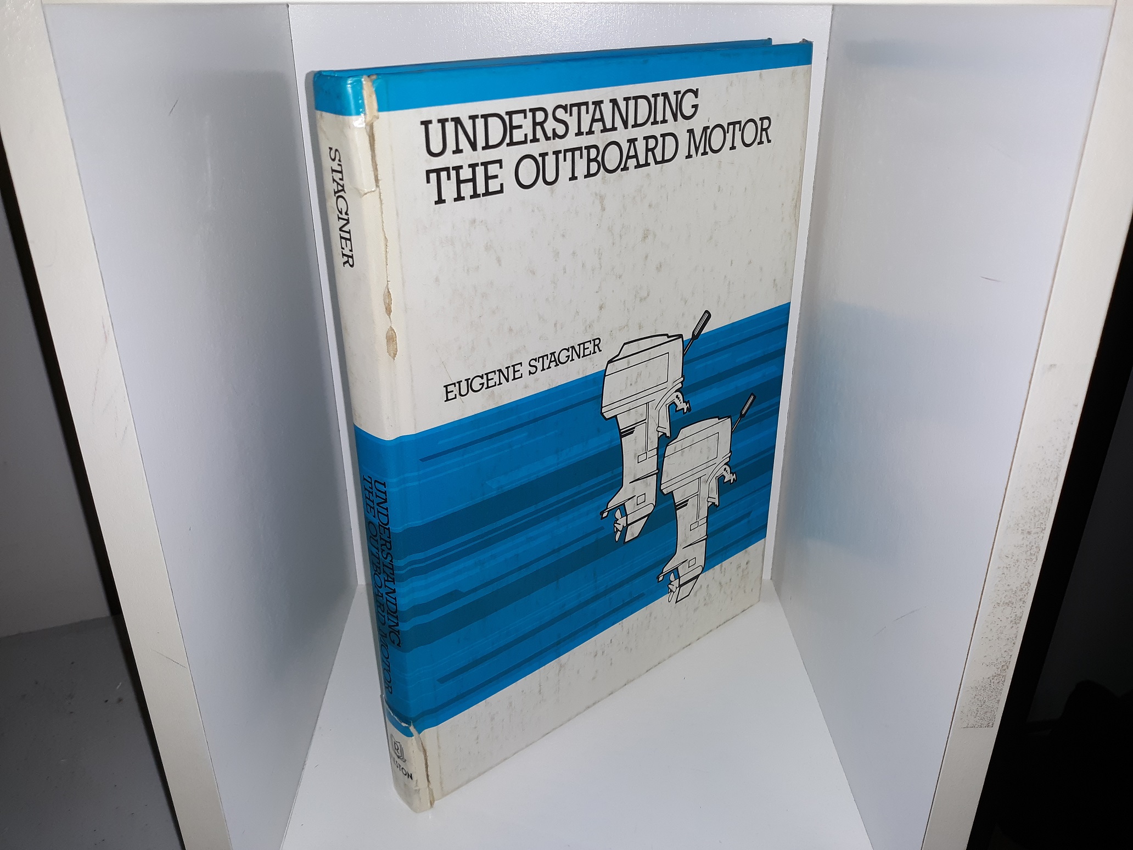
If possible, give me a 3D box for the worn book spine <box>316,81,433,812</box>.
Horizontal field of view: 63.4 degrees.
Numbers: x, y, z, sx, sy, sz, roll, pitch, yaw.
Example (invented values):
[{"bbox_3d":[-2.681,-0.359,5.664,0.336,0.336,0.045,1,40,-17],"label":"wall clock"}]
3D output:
[{"bbox_3d":[-0.054,0.023,0.280,0.009,0.244,0.018,-21,32,-36],"label":"worn book spine"}]

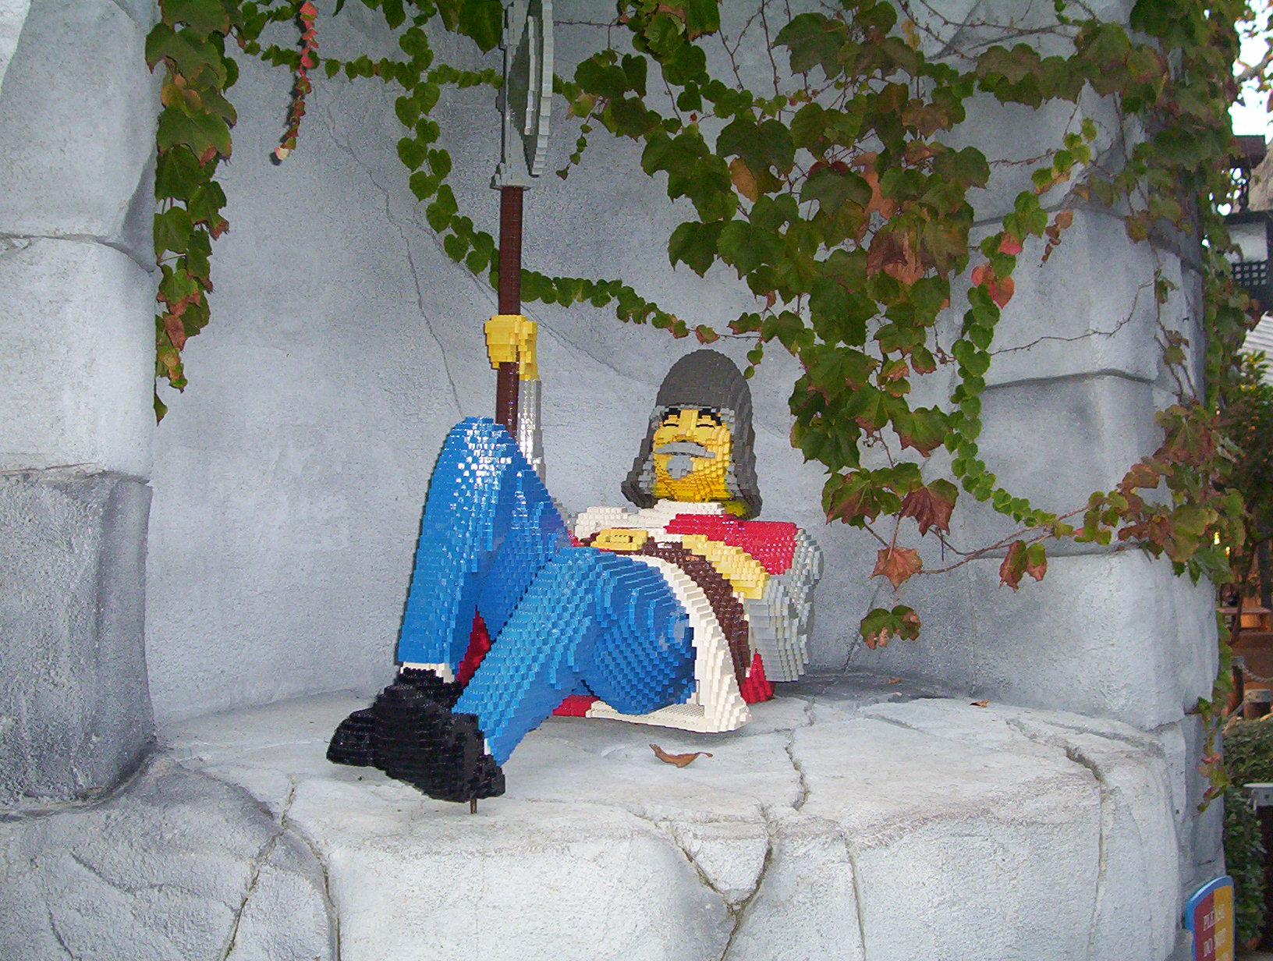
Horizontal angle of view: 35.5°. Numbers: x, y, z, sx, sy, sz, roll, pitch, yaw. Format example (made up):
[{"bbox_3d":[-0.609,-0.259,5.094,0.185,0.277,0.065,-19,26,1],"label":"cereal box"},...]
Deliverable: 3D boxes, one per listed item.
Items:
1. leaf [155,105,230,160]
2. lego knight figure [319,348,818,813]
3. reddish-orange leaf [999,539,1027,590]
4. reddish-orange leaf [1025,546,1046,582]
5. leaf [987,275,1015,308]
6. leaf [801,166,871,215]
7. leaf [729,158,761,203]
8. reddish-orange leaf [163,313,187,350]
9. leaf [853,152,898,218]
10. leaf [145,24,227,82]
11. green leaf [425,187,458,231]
[{"bbox_3d":[-0.622,-0.488,2.800,0.105,0.080,0.035,0,4,-6],"label":"leaf"},{"bbox_3d":[-0.047,0.087,3.005,0.400,0.575,1.230,2,4,27],"label":"lego knight figure"},{"bbox_3d":[0.607,0.136,3.220,0.053,0.081,0.035,2,4,26],"label":"reddish-orange leaf"},{"bbox_3d":[0.646,0.134,3.220,0.039,0.061,0.030,1,4,11],"label":"reddish-orange leaf"},{"bbox_3d":[0.601,-0.312,3.280,0.048,0.056,0.018,1,4,9],"label":"leaf"},{"bbox_3d":[0.323,-0.469,3.220,0.114,0.081,0.035,0,4,0],"label":"leaf"},{"bbox_3d":[0.181,-0.490,3.250,0.062,0.078,0.030,1,4,17],"label":"leaf"},{"bbox_3d":[-0.655,-0.213,2.830,0.041,0.057,0.020,0,4,-6],"label":"reddish-orange leaf"},{"bbox_3d":[0.394,-0.486,3.280,0.079,0.112,0.030,0,4,6],"label":"leaf"},{"bbox_3d":[-0.646,-0.614,2.860,0.115,0.095,0.035,-2,-12,-13],"label":"leaf"},{"bbox_3d":[-0.329,-0.461,3.370,0.056,0.079,0.018,0,4,-6],"label":"green leaf"}]

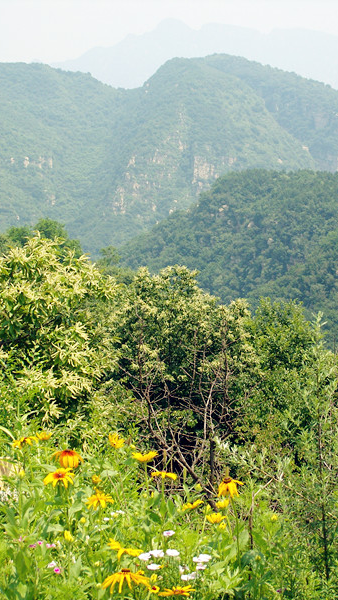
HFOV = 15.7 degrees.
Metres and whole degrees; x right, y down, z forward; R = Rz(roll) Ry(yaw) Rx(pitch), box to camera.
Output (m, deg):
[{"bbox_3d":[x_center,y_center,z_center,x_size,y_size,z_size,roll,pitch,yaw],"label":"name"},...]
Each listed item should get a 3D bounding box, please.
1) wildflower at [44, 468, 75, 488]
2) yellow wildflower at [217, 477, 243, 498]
[{"bbox_3d":[-0.286,0.466,3.200,0.082,0.035,0.082,0,19,-5],"label":"wildflower"},{"bbox_3d":[0.171,0.520,3.400,0.070,0.052,0.070,0,3,0],"label":"yellow wildflower"}]

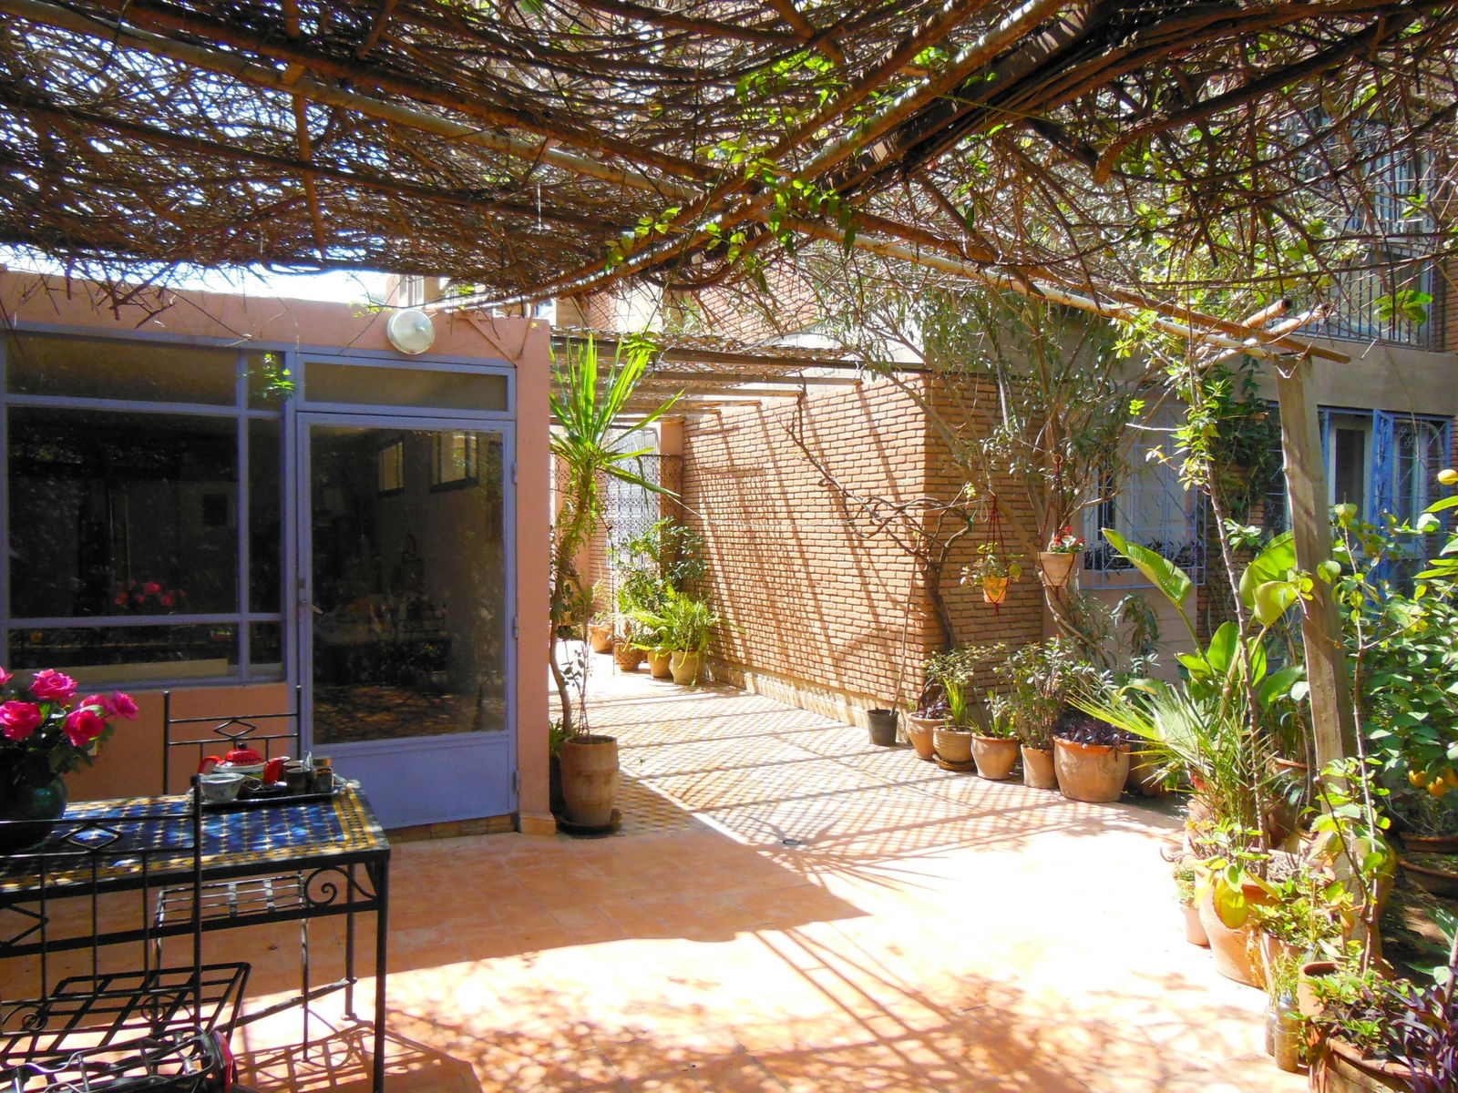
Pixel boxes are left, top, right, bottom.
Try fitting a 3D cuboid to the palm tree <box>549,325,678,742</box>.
[{"bbox_3d":[-0.779,-0.042,5.950,0.880,2.279,0.880,0,1,-26],"label":"palm tree"}]

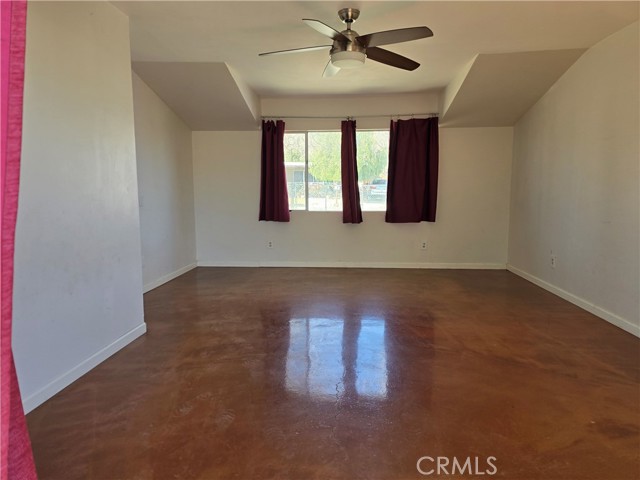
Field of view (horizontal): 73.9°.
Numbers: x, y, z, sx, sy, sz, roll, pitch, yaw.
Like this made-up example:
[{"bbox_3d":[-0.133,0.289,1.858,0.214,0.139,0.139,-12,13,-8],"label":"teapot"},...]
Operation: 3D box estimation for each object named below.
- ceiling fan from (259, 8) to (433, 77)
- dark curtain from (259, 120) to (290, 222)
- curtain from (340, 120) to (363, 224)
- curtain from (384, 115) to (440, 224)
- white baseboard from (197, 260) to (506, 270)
[{"bbox_3d":[0.174,-1.456,3.099,1.317,0.378,1.301,0,7,4],"label":"ceiling fan"},{"bbox_3d":[-0.650,-0.979,6.129,0.454,1.448,0.100,0,7,4],"label":"dark curtain"},{"bbox_3d":[0.455,-0.954,6.054,0.307,1.456,0.100,0,7,4],"label":"curtain"},{"bbox_3d":[1.295,-0.970,5.993,0.738,1.459,0.100,0,7,4],"label":"curtain"},{"bbox_3d":[0.419,0.382,6.289,4.574,0.083,0.018,0,7,4],"label":"white baseboard"}]

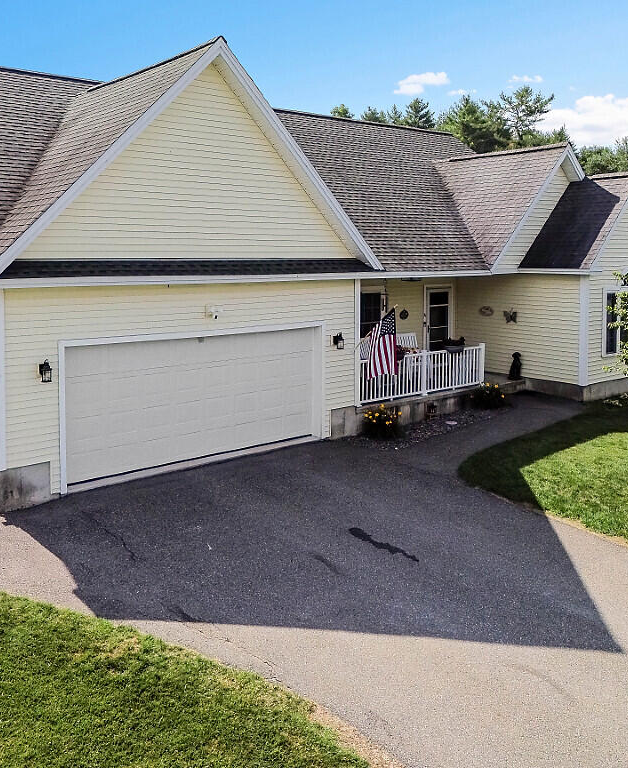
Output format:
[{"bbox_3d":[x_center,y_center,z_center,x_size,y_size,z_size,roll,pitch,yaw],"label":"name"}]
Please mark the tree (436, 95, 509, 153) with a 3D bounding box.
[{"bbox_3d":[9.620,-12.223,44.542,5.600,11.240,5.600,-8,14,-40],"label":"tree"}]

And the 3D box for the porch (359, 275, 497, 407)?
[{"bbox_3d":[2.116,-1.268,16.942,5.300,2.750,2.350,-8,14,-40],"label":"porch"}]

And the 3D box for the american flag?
[{"bbox_3d":[1.316,-0.774,13.805,0.220,1.420,0.740,-8,14,-40],"label":"american flag"}]

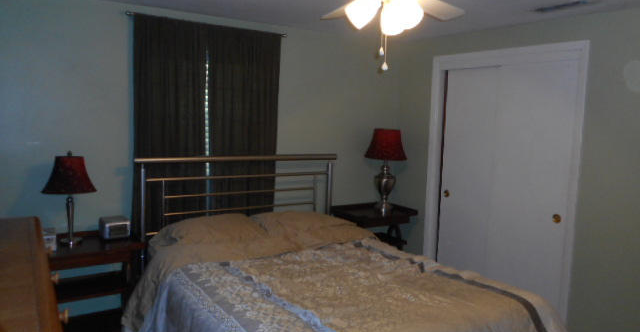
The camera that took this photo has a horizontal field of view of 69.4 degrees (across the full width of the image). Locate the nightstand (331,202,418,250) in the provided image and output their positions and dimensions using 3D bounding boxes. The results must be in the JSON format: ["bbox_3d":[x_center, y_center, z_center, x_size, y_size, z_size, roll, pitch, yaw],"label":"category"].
[{"bbox_3d":[0.482,0.783,4.218,0.610,0.771,0.480,-2,8,-32],"label":"nightstand"}]

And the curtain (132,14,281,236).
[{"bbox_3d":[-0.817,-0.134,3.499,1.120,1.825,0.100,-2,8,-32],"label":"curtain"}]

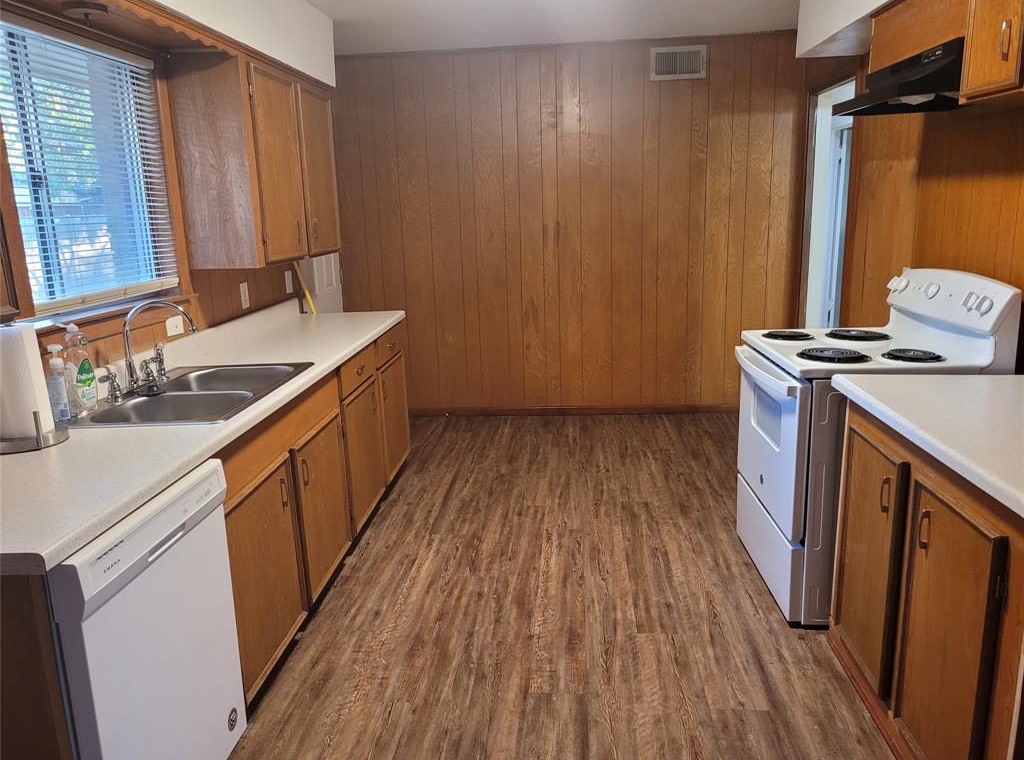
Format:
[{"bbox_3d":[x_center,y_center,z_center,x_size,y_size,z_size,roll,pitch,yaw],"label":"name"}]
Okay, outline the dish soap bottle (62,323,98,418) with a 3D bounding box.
[{"bbox_3d":[-1.289,-0.032,2.283,0.057,0.264,0.085,-1,13,5],"label":"dish soap bottle"}]

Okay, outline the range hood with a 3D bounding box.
[{"bbox_3d":[1.446,-1.017,2.612,0.460,0.150,0.750,-1,13,5],"label":"range hood"}]

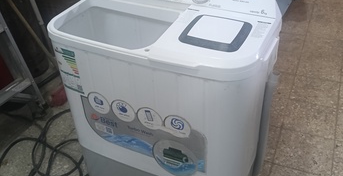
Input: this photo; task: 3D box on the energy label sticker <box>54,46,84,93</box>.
[{"bbox_3d":[-0.362,-0.062,1.265,0.103,0.175,0.012,20,41,31],"label":"energy label sticker"}]

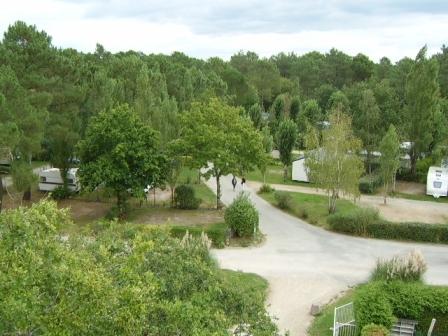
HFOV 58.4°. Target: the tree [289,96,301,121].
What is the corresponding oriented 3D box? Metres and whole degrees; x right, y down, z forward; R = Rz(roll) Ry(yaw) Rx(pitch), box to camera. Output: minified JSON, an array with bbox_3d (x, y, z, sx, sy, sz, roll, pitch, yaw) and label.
[{"bbox_3d":[10.166,-5.042,57.887,2.019,10.390,2.019,0,8,0],"label":"tree"}]

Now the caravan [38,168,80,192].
[{"bbox_3d":[-16.581,1.338,41.763,4.800,2.500,2.150,3,9,20],"label":"caravan"}]

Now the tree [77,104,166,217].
[{"bbox_3d":[-8.137,-0.468,32.017,6.940,8.932,6.940,0,8,0],"label":"tree"}]

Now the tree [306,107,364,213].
[{"bbox_3d":[9.215,-0.589,33.620,4.775,8.700,4.775,0,8,0],"label":"tree"}]

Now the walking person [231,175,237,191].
[{"bbox_3d":[1.122,1.761,44.816,0.550,1.720,0.400,-3,12,-13],"label":"walking person"}]

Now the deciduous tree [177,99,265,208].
[{"bbox_3d":[-0.215,-1.133,34.590,7.412,9.494,7.412,0,8,0],"label":"deciduous tree"}]

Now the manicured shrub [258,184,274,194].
[{"bbox_3d":[4.765,2.224,44.971,1.700,0.750,1.400,0,12,0],"label":"manicured shrub"}]

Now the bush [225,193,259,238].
[{"bbox_3d":[1.254,3.156,27.944,2.300,2.958,2.300,0,8,0],"label":"bush"}]

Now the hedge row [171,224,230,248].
[{"bbox_3d":[-1.871,5.088,29.933,4.400,1.400,1.300,0,12,0],"label":"hedge row"}]

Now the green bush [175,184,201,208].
[{"bbox_3d":[-3.274,2.478,35.978,2.332,1.941,2.332,0,8,0],"label":"green bush"}]

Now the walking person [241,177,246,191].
[{"bbox_3d":[2.195,1.745,44.987,0.500,1.680,0.400,-3,12,-13],"label":"walking person"}]

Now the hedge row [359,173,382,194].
[{"bbox_3d":[15.720,1.720,42.932,1.800,1.400,4.300,4,9,26],"label":"hedge row"}]

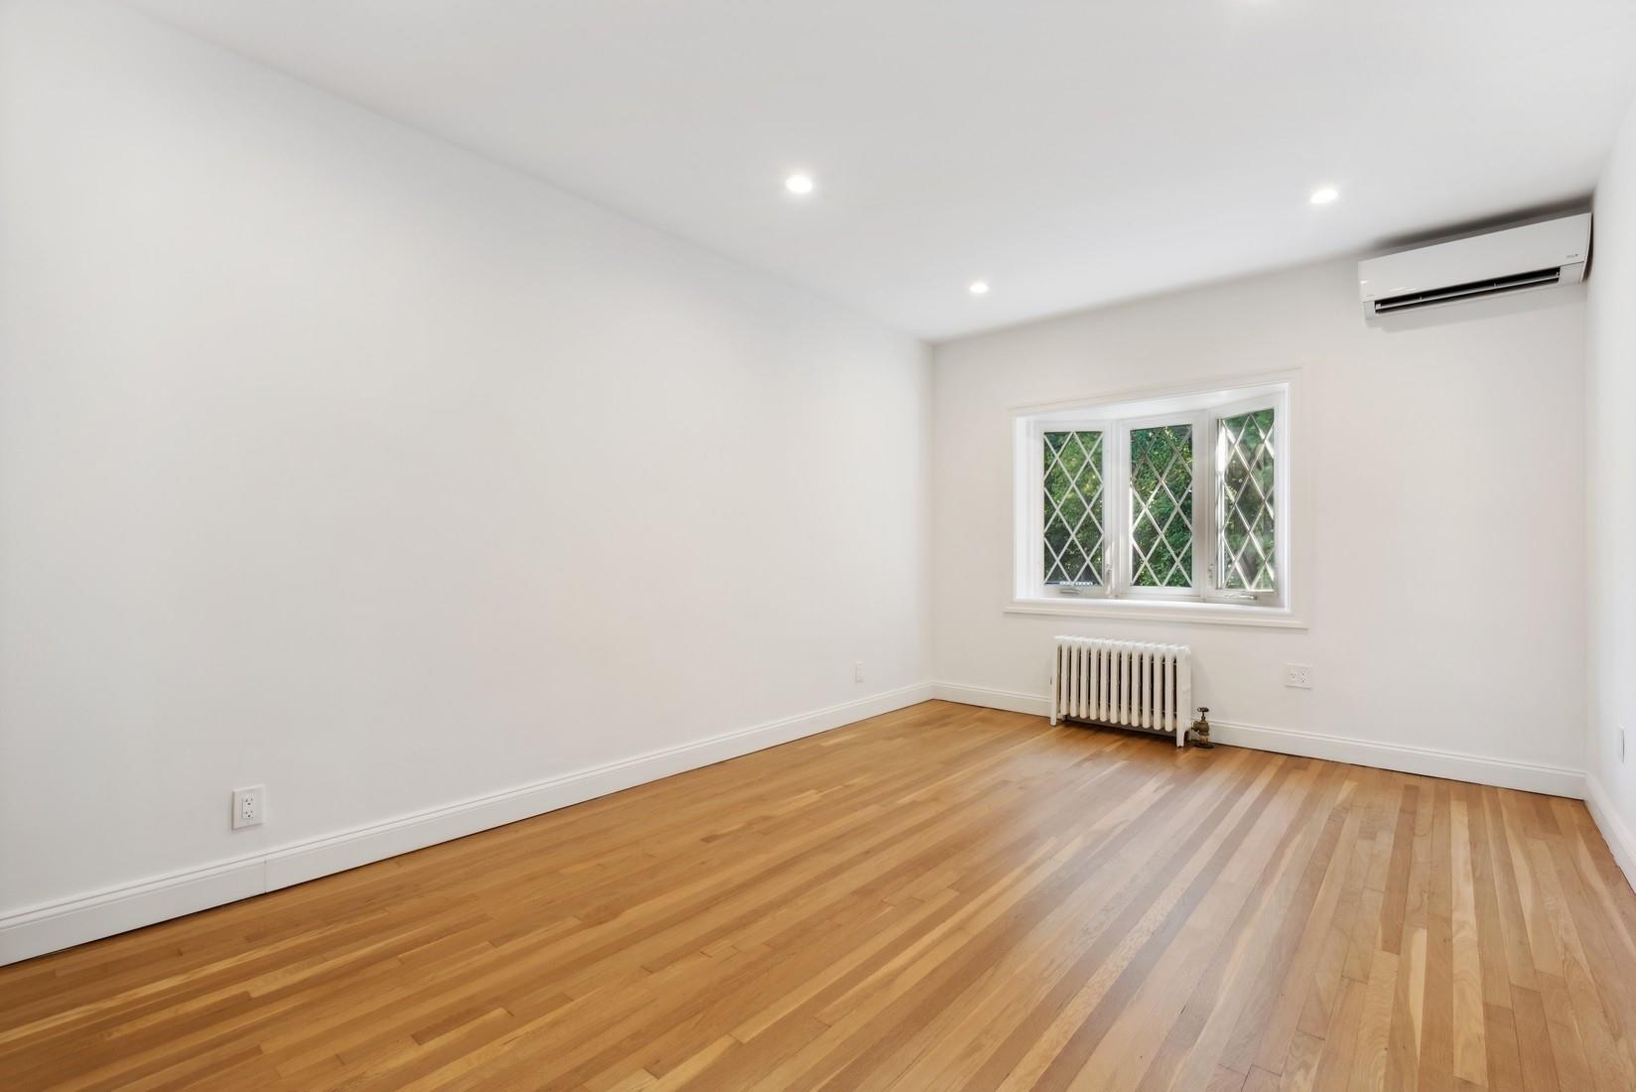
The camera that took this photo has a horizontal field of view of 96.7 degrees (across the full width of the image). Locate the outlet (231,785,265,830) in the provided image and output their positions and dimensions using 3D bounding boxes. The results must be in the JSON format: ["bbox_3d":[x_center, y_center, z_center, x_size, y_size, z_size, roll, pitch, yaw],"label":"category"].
[{"bbox_3d":[-1.873,0.862,2.395,0.009,0.125,0.080,0,0,41],"label":"outlet"}]

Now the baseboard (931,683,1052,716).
[{"bbox_3d":[1.252,1.114,5.301,0.942,0.132,0.018,0,0,41],"label":"baseboard"}]

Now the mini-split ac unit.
[{"bbox_3d":[3.167,-1.318,3.554,0.825,0.285,0.215,0,0,41],"label":"mini-split ac unit"}]

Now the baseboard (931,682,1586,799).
[{"bbox_3d":[2.215,1.114,4.477,3.486,0.132,0.018,0,0,41],"label":"baseboard"}]

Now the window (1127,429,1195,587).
[{"bbox_3d":[2.367,-0.267,5.015,0.409,1.106,0.040,0,0,41],"label":"window"}]

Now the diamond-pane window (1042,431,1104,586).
[{"bbox_3d":[1.842,-0.268,5.241,0.411,1.106,0.040,0,0,11],"label":"diamond-pane window"}]

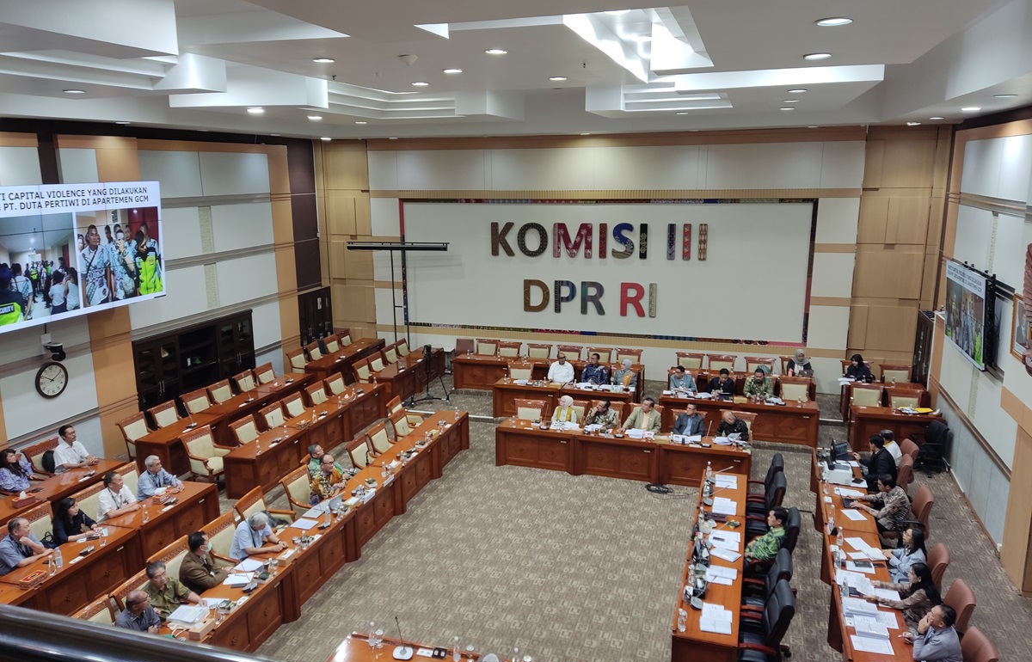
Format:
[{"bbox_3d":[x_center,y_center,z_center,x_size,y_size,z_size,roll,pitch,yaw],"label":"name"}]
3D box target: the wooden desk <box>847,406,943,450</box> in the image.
[{"bbox_3d":[7.261,1.930,14.190,1.580,0.760,0.650,3,13,18],"label":"wooden desk"}]

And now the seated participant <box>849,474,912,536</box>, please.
[{"bbox_3d":[5.039,2.618,10.392,0.820,1.240,0.560,3,13,18],"label":"seated participant"}]

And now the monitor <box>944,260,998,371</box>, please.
[{"bbox_3d":[7.287,-0.321,11.989,0.150,1.370,2.430,-2,11,18],"label":"monitor"}]

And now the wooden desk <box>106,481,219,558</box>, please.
[{"bbox_3d":[-4.909,2.781,10.527,0.620,0.770,1.480,3,13,17],"label":"wooden desk"}]

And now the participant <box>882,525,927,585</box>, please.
[{"bbox_3d":[4.610,2.929,8.970,0.730,1.260,0.500,3,13,15],"label":"participant"}]

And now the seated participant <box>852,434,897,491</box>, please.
[{"bbox_3d":[5.650,2.297,11.938,0.760,1.300,0.570,3,13,16],"label":"seated participant"}]

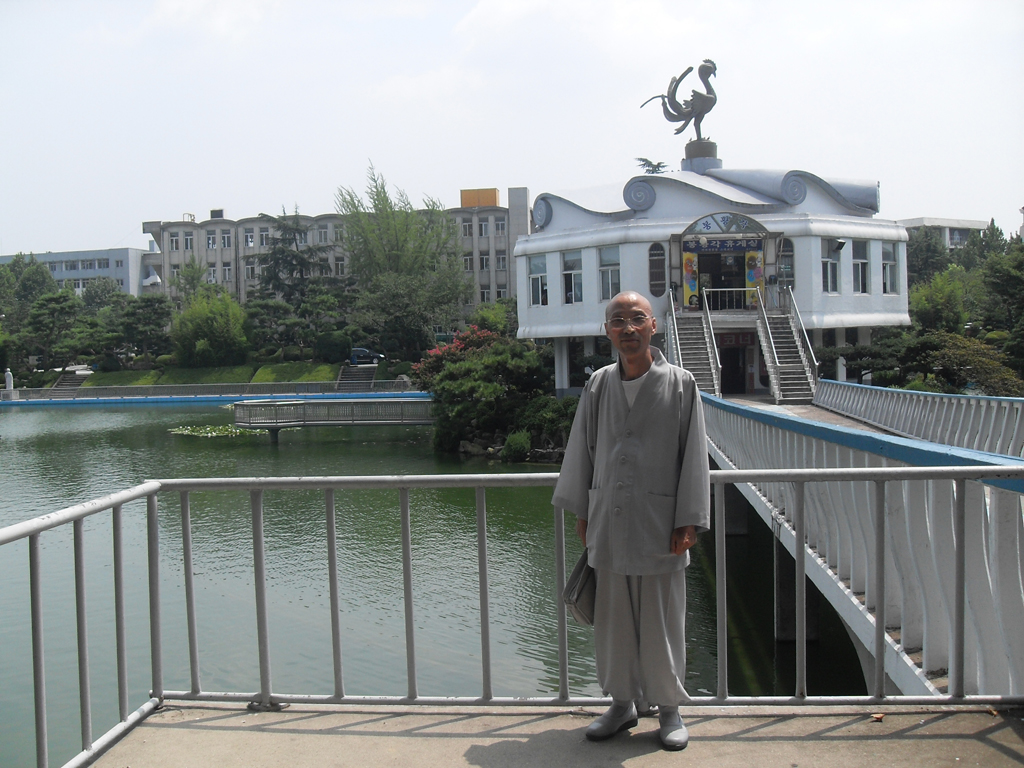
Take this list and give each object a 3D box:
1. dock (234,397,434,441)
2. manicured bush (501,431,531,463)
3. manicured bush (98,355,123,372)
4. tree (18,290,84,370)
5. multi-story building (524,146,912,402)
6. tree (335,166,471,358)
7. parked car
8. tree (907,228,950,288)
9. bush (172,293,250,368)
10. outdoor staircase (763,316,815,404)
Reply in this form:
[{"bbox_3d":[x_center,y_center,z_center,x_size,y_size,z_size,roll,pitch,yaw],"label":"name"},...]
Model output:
[{"bbox_3d":[-6.932,1.464,44.500,8.500,1.700,2.800,-2,2,6],"label":"dock"},{"bbox_3d":[0.110,1.986,34.500,0.920,0.950,0.900,-2,2,0],"label":"manicured bush"},{"bbox_3d":[-33.015,-1.686,90.000,1.950,1.500,1.900,-2,2,0],"label":"manicured bush"},{"bbox_3d":[-39.129,-4.461,93.000,5.800,7.000,5.500,-2,2,-23],"label":"tree"},{"bbox_3d":[8.771,-5.280,49.944,16.900,10.900,17.600,-1,2,5],"label":"multi-story building"},{"bbox_3d":[-10.105,-11.212,101.000,12.000,17.200,11.000,-2,2,0],"label":"tree"},{"bbox_3d":[-13.205,-2.455,97.000,4.500,1.450,1.780,-2,2,3],"label":"parked car"},{"bbox_3d":[33.327,-8.000,88.000,4.800,9.500,4.800,-1,2,21],"label":"tree"},{"bbox_3d":[-25.619,-4.503,93.000,6.300,6.400,6.000,-2,2,0],"label":"bush"},{"bbox_3d":[9.401,-0.956,37.650,1.300,3.000,4.800,-2,2,6],"label":"outdoor staircase"}]

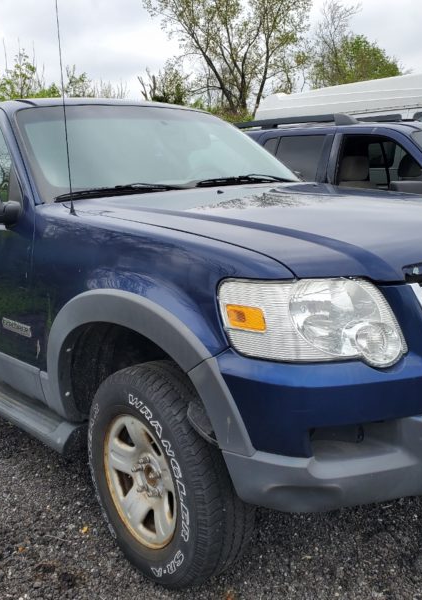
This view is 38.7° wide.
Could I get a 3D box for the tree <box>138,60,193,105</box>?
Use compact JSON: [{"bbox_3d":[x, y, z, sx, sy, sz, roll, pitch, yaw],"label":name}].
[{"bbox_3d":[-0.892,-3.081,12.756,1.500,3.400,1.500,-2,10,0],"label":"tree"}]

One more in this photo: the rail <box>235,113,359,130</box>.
[{"bbox_3d":[0.547,-1.433,4.963,0.060,0.100,1.620,-11,14,-40],"label":"rail"}]

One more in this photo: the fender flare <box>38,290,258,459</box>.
[{"bbox_3d":[-0.202,0.217,1.832,0.160,0.500,1.000,-11,13,-41],"label":"fender flare"}]

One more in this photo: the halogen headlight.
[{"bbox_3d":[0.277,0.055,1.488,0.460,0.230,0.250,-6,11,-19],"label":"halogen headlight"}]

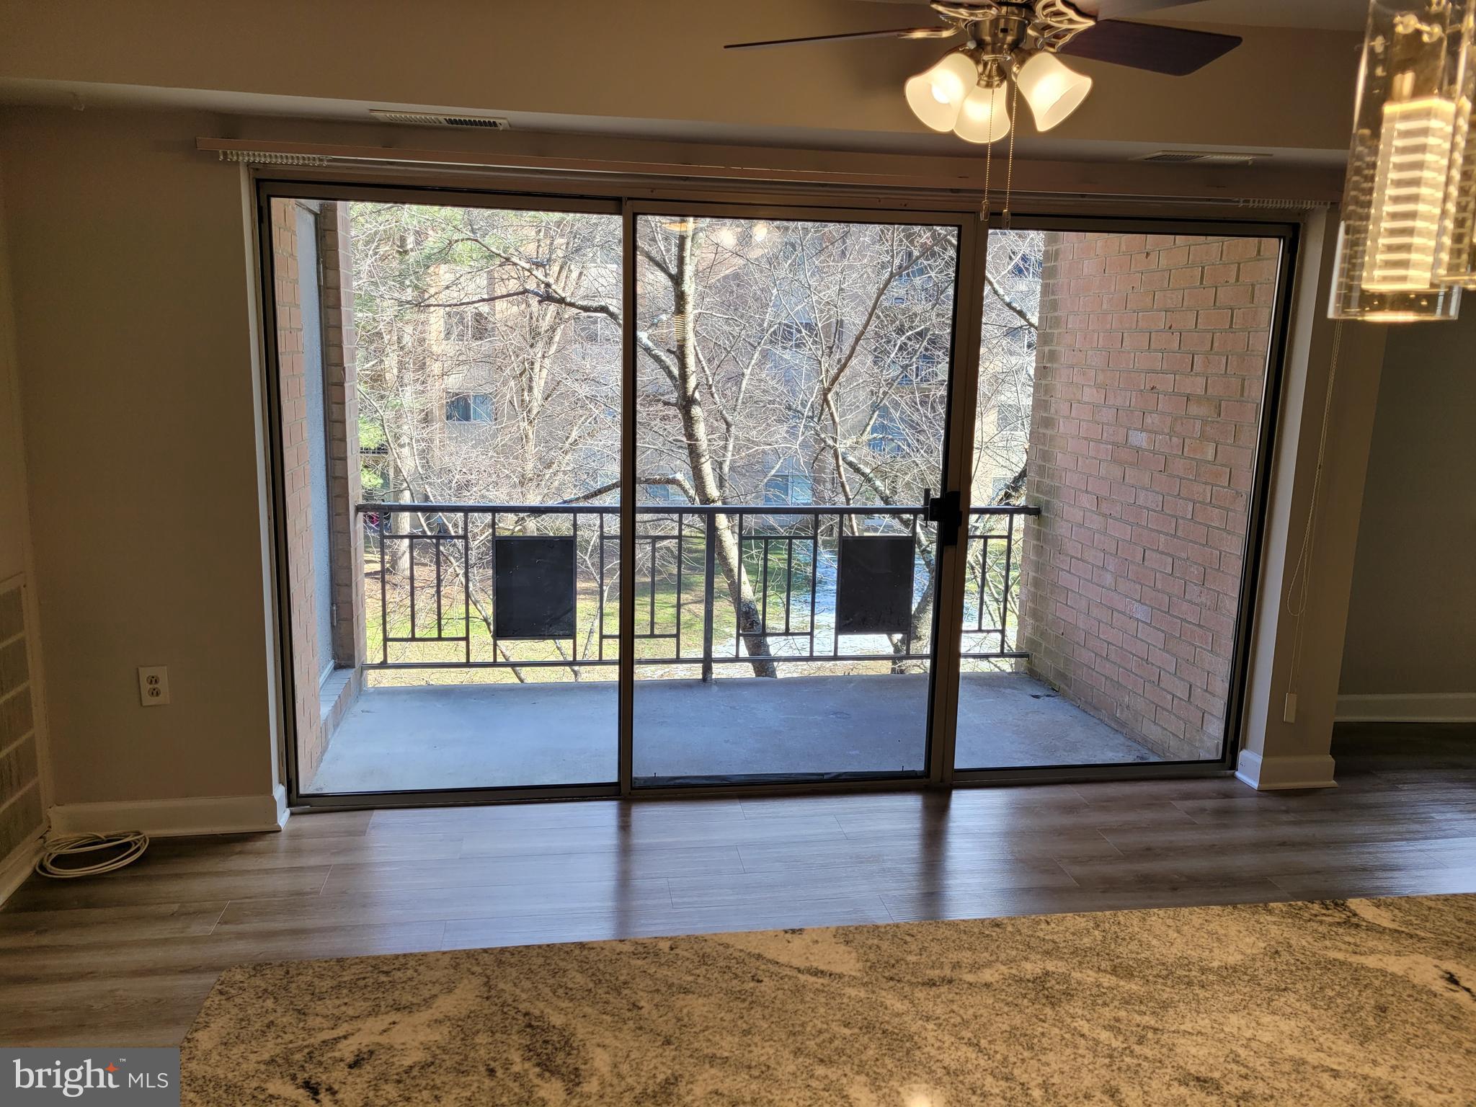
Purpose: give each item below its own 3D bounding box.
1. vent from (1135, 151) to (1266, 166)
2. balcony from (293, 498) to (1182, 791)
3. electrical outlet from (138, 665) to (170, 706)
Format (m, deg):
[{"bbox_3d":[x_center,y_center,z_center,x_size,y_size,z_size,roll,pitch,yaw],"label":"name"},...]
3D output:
[{"bbox_3d":[1.441,-1.221,3.437,0.359,0.020,0.160,0,10,-9],"label":"vent"},{"bbox_3d":[0.003,0.375,4.805,3.482,0.901,1.827,0,10,-9],"label":"balcony"},{"bbox_3d":[-1.754,0.400,3.331,0.079,0.120,0.012,0,10,-9],"label":"electrical outlet"}]

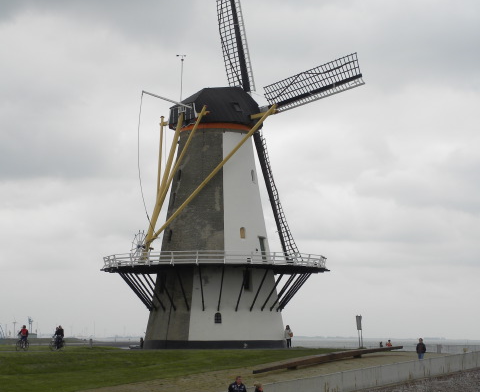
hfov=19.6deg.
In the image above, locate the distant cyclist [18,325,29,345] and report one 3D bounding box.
[{"bbox_3d":[-15.166,9.948,97.000,0.620,1.750,1.650,4,-7,-30],"label":"distant cyclist"}]

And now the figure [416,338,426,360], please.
[{"bbox_3d":[11.126,9.594,85.000,0.550,1.740,0.360,-1,-6,11],"label":"figure"}]

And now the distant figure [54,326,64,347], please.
[{"bbox_3d":[-12.676,9.948,97.000,0.650,1.750,1.650,4,-7,-35],"label":"distant figure"}]

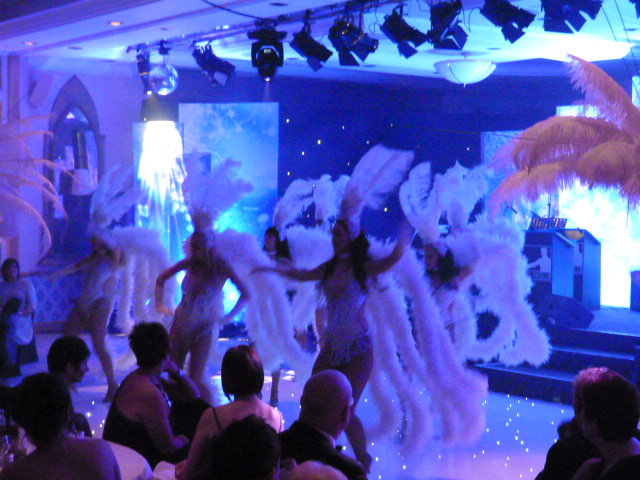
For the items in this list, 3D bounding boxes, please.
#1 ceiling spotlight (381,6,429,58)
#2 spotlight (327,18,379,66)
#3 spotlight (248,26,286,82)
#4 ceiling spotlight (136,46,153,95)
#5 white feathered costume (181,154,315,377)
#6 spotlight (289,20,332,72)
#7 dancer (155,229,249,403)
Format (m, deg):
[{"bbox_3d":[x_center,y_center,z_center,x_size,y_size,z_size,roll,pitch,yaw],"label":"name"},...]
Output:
[{"bbox_3d":[0.707,-1.731,10.350,0.240,0.330,0.340,0,-24,45],"label":"ceiling spotlight"},{"bbox_3d":[0.292,-1.711,10.750,0.270,0.320,0.360,0,-24,45],"label":"spotlight"},{"bbox_3d":[-0.485,-1.713,11.400,0.360,0.490,0.300,0,0,-9],"label":"spotlight"},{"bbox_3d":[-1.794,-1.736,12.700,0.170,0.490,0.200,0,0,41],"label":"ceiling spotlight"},{"bbox_3d":[-0.704,0.238,12.150,1.080,2.100,0.770,0,0,23],"label":"white feathered costume"},{"bbox_3d":[-0.075,-1.741,11.100,0.230,0.340,0.320,0,-24,45],"label":"spotlight"},{"bbox_3d":[-1.145,0.740,12.000,0.780,1.700,0.480,0,0,23],"label":"dancer"}]

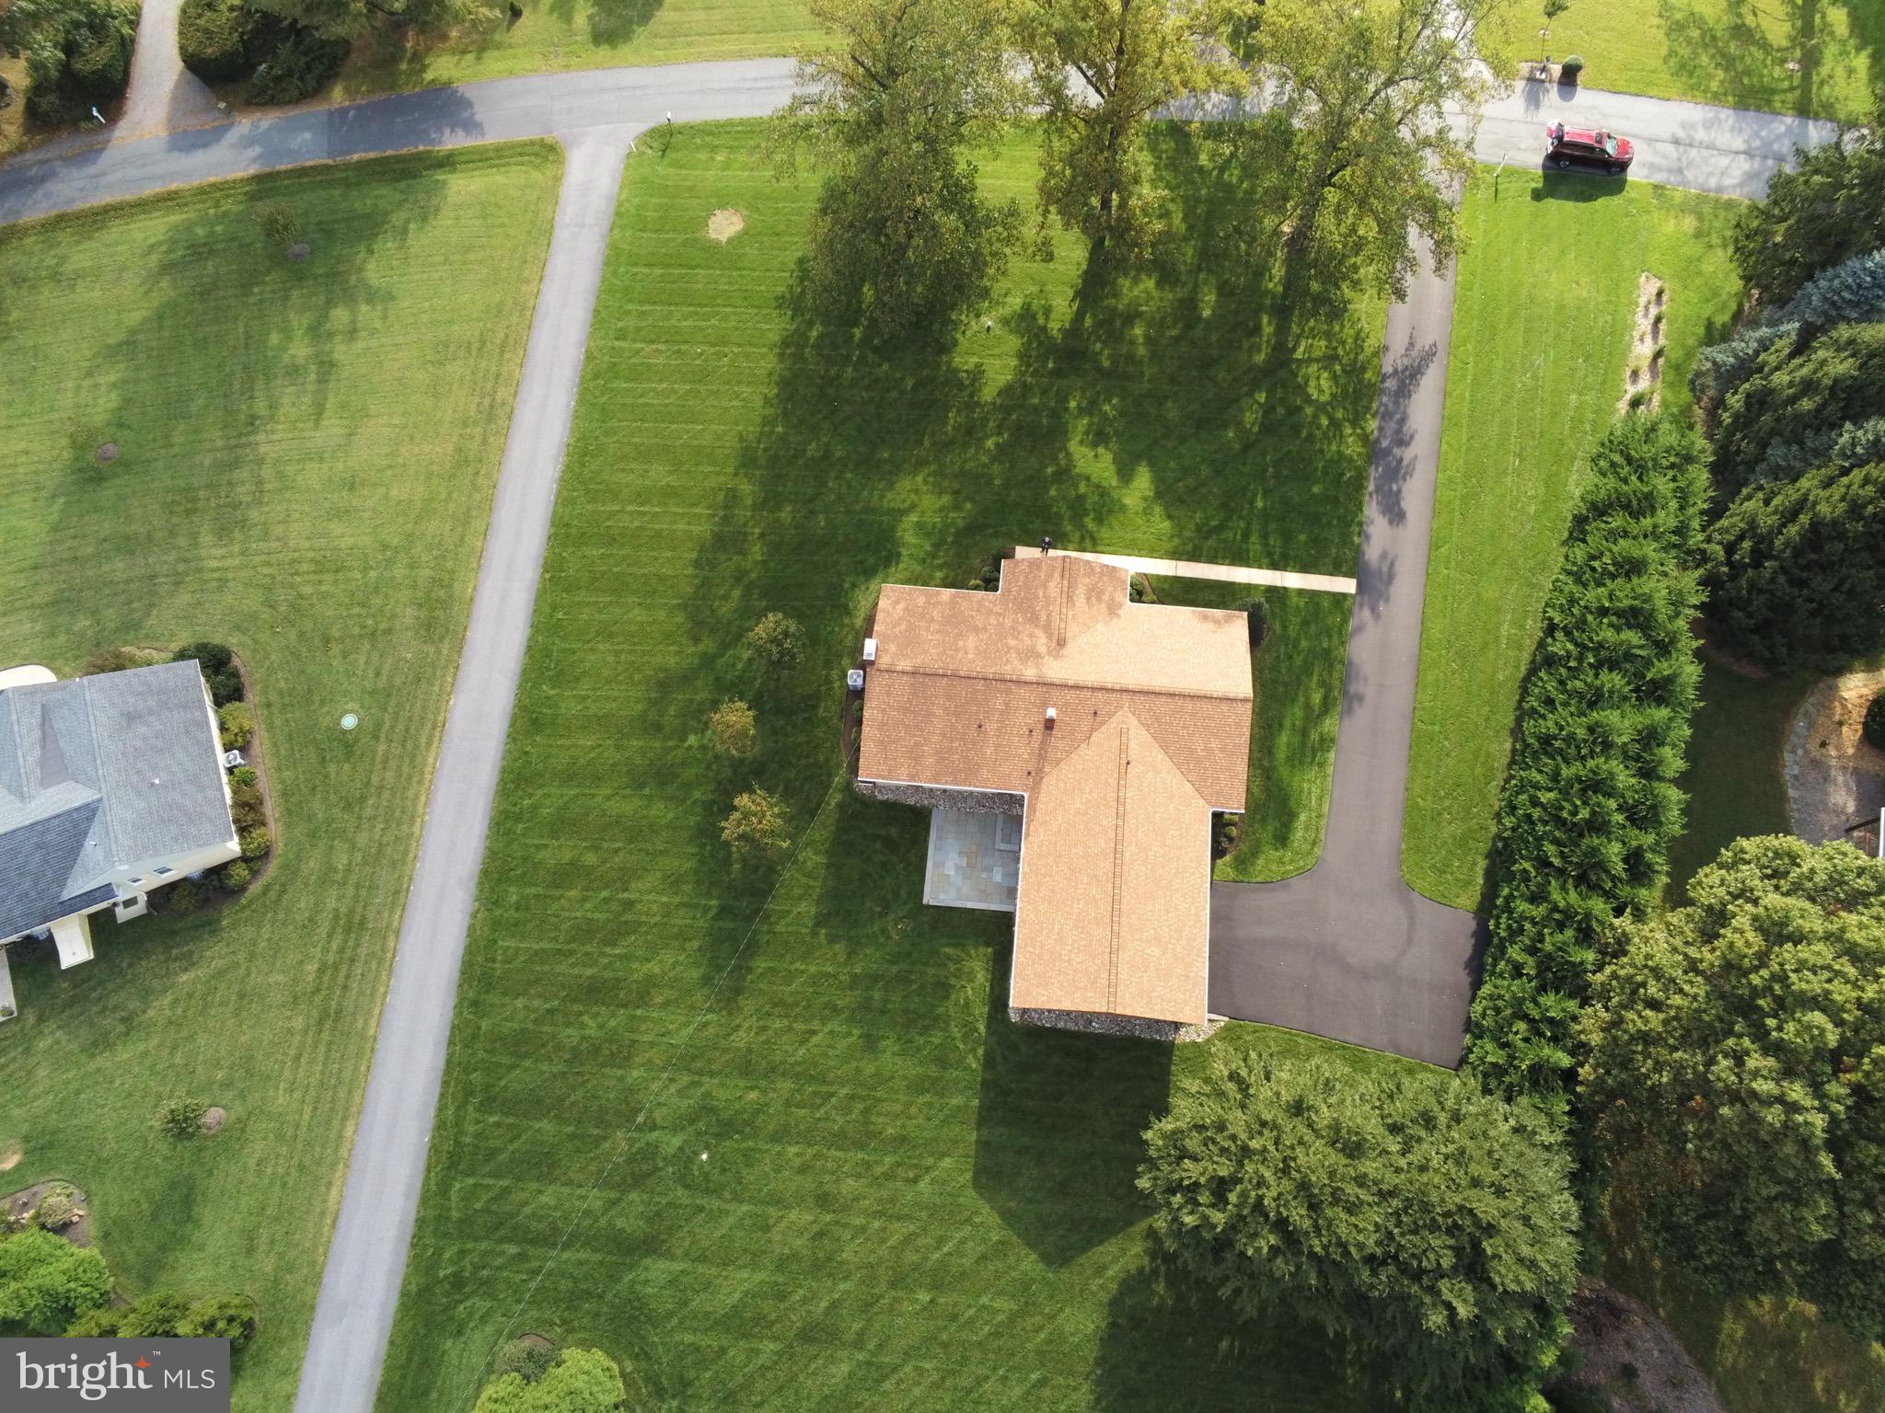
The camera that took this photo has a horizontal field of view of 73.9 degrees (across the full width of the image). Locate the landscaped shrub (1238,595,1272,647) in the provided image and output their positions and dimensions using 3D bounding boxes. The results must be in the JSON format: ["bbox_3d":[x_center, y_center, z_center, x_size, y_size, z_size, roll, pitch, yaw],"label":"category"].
[{"bbox_3d":[14.630,-4.108,58.575,2.000,2.400,2.000,5,69,3],"label":"landscaped shrub"}]

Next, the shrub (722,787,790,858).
[{"bbox_3d":[-8.200,5.280,55.714,3.040,3.900,3.040,5,69,3],"label":"shrub"}]

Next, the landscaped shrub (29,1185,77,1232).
[{"bbox_3d":[-40.505,22.829,57.128,2.000,0.900,2.000,0,71,1],"label":"landscaped shrub"}]

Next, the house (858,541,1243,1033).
[{"bbox_3d":[4.763,3.361,55.445,16.570,5.800,20.230,5,69,3],"label":"house"}]

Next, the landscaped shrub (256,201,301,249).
[{"bbox_3d":[-38.393,-27.800,72.948,2.300,3.500,2.300,0,71,1],"label":"landscaped shrub"}]

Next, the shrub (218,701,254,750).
[{"bbox_3d":[-36.187,0.974,64.305,1.700,1.300,2.300,-21,72,-6],"label":"shrub"}]

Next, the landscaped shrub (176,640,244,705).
[{"bbox_3d":[-37.933,-1.722,64.974,2.900,1.800,3.200,-21,72,-6],"label":"landscaped shrub"}]

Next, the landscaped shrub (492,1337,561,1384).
[{"bbox_3d":[-17.984,28.673,54.441,2.600,1.800,2.600,0,71,1],"label":"landscaped shrub"}]

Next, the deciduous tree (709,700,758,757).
[{"bbox_3d":[-10.288,1.137,62.564,2.300,4.000,2.300,0,71,1],"label":"deciduous tree"}]

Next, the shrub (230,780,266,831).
[{"bbox_3d":[-34.897,4.999,62.976,1.700,1.200,2.400,-21,72,-6],"label":"shrub"}]

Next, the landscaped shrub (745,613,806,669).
[{"bbox_3d":[-7.729,-2.865,58.758,2.780,3.600,2.780,5,69,3],"label":"landscaped shrub"}]

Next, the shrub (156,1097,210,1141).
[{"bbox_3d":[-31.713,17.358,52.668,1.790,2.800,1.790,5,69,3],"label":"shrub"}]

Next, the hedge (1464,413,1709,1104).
[{"bbox_3d":[32.426,1.393,60.994,6.200,6.000,37.360,18,72,7],"label":"hedge"}]

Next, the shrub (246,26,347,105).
[{"bbox_3d":[-37.697,-37.426,73.061,5.500,2.400,4.800,-9,68,-2],"label":"shrub"}]

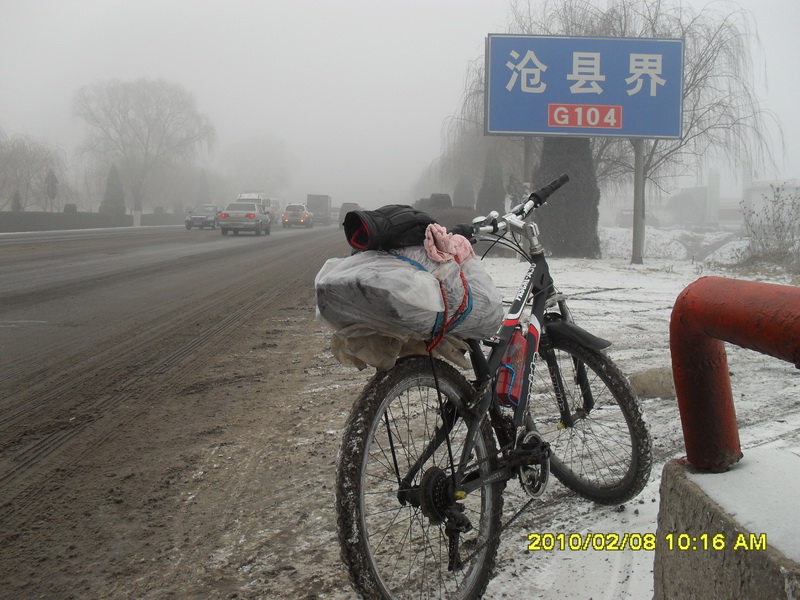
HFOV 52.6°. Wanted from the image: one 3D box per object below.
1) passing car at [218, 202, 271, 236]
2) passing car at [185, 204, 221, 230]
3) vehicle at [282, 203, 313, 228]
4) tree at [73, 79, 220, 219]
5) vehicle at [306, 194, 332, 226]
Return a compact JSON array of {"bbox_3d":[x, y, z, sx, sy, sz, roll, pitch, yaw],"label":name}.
[{"bbox_3d":[-6.824,-3.706,36.838,1.730,1.460,4.650,0,6,-1],"label":"passing car"},{"bbox_3d":[-11.173,-4.871,47.511,1.780,1.480,4.800,0,6,-1],"label":"passing car"},{"bbox_3d":[-7.068,-5.864,56.377,1.780,1.680,4.350,0,6,-1],"label":"vehicle"},{"bbox_3d":[-20.692,-11.908,64.463,11.600,12.000,11.600,0,6,-1],"label":"tree"},{"bbox_3d":[-7.535,-8.492,76.639,2.000,2.850,5.600,0,6,-1],"label":"vehicle"}]

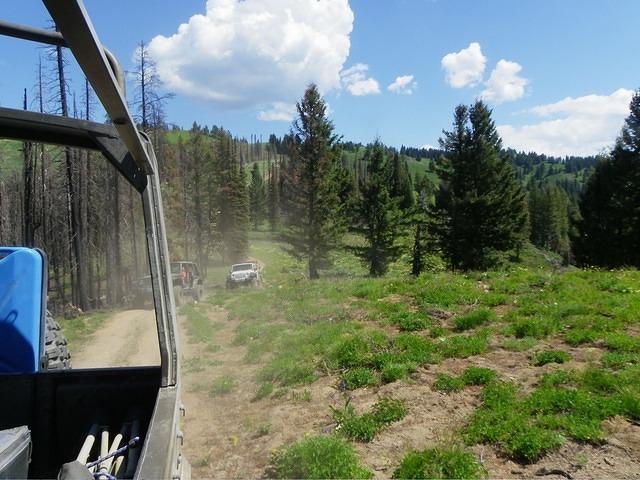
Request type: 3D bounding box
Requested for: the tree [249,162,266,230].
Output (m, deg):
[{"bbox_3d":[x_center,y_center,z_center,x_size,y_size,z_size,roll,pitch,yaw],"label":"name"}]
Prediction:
[{"bbox_3d":[-9.361,-6.441,72.000,2.830,10.330,2.750,0,2,0],"label":"tree"}]

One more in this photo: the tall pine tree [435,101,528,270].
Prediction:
[{"bbox_3d":[9.407,-3.145,28.000,5.480,9.960,5.310,0,2,0],"label":"tall pine tree"}]

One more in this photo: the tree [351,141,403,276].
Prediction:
[{"bbox_3d":[3.291,-1.835,28.000,3.030,7.920,2.940,0,2,0],"label":"tree"}]

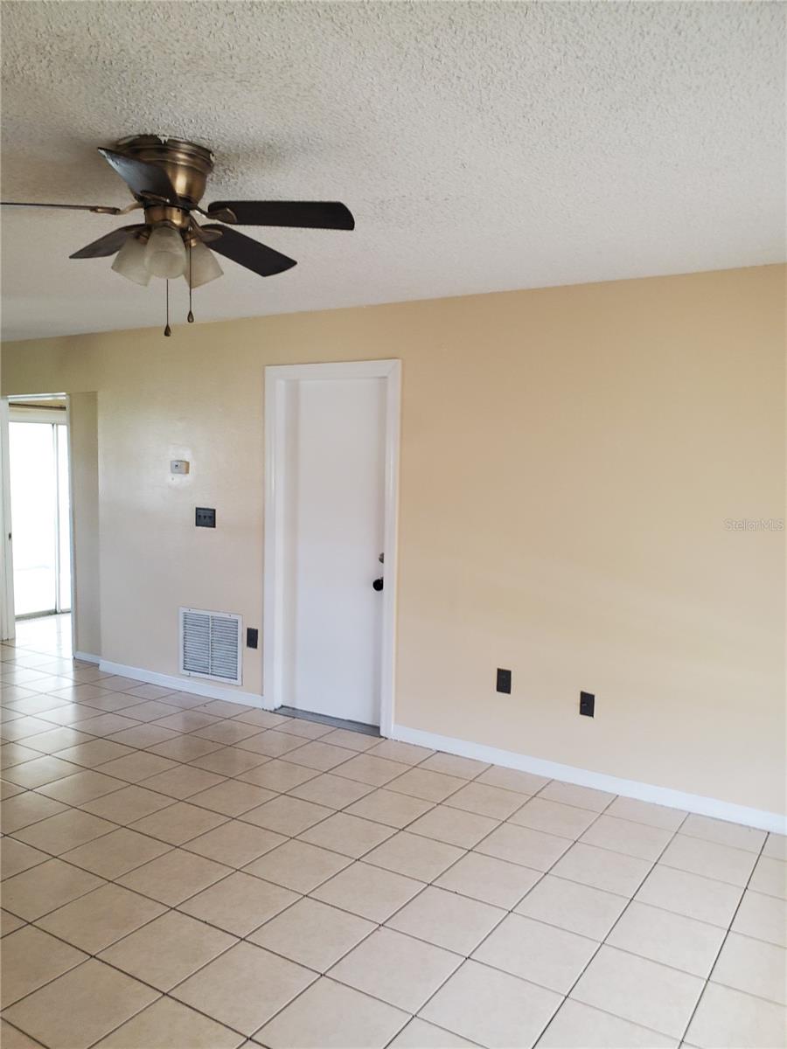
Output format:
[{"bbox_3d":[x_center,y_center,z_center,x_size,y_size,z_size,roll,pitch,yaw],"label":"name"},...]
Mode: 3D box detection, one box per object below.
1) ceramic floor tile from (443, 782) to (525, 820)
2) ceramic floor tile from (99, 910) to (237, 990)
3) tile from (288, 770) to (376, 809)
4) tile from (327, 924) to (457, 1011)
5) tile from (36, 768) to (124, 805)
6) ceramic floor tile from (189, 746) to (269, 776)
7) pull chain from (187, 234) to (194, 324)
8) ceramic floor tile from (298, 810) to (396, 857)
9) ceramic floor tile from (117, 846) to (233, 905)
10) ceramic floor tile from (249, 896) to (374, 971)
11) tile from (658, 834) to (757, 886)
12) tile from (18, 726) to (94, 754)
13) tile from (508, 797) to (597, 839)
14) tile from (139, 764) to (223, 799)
[{"bbox_3d":[0.433,1.280,3.640,0.319,0.010,0.319,3,4,32],"label":"ceramic floor tile"},{"bbox_3d":[-0.701,1.331,2.468,0.319,0.010,0.319,3,4,32],"label":"ceramic floor tile"},{"bbox_3d":[-0.291,1.280,3.775,0.321,0.010,0.321,3,4,33],"label":"tile"},{"bbox_3d":[0.009,1.369,2.428,0.321,0.010,0.321,3,4,33],"label":"tile"},{"bbox_3d":[-1.455,1.240,3.700,0.319,0.010,0.319,3,4,32],"label":"tile"},{"bbox_3d":[-0.850,1.237,4.101,0.322,0.010,0.322,4,4,32],"label":"ceramic floor tile"},{"bbox_3d":[-0.565,-0.685,2.200,0.017,0.250,0.017,1,5,0],"label":"pull chain"},{"bbox_3d":[-0.189,1.291,3.272,0.319,0.010,0.319,3,4,32],"label":"ceramic floor tile"},{"bbox_3d":[-0.832,1.345,3.004,0.323,0.010,0.323,4,6,33],"label":"ceramic floor tile"},{"bbox_3d":[-0.271,1.384,2.659,0.323,0.010,0.323,4,6,33],"label":"ceramic floor tile"},{"bbox_3d":[1.284,1.366,3.207,0.323,0.010,0.323,4,6,33],"label":"tile"},{"bbox_3d":[-1.879,1.212,4.399,0.323,0.010,0.323,4,6,33],"label":"tile"},{"bbox_3d":[0.716,1.317,3.525,0.321,0.010,0.321,3,4,33],"label":"tile"},{"bbox_3d":[-1.031,1.262,3.858,0.320,0.010,0.320,4,5,31],"label":"tile"}]

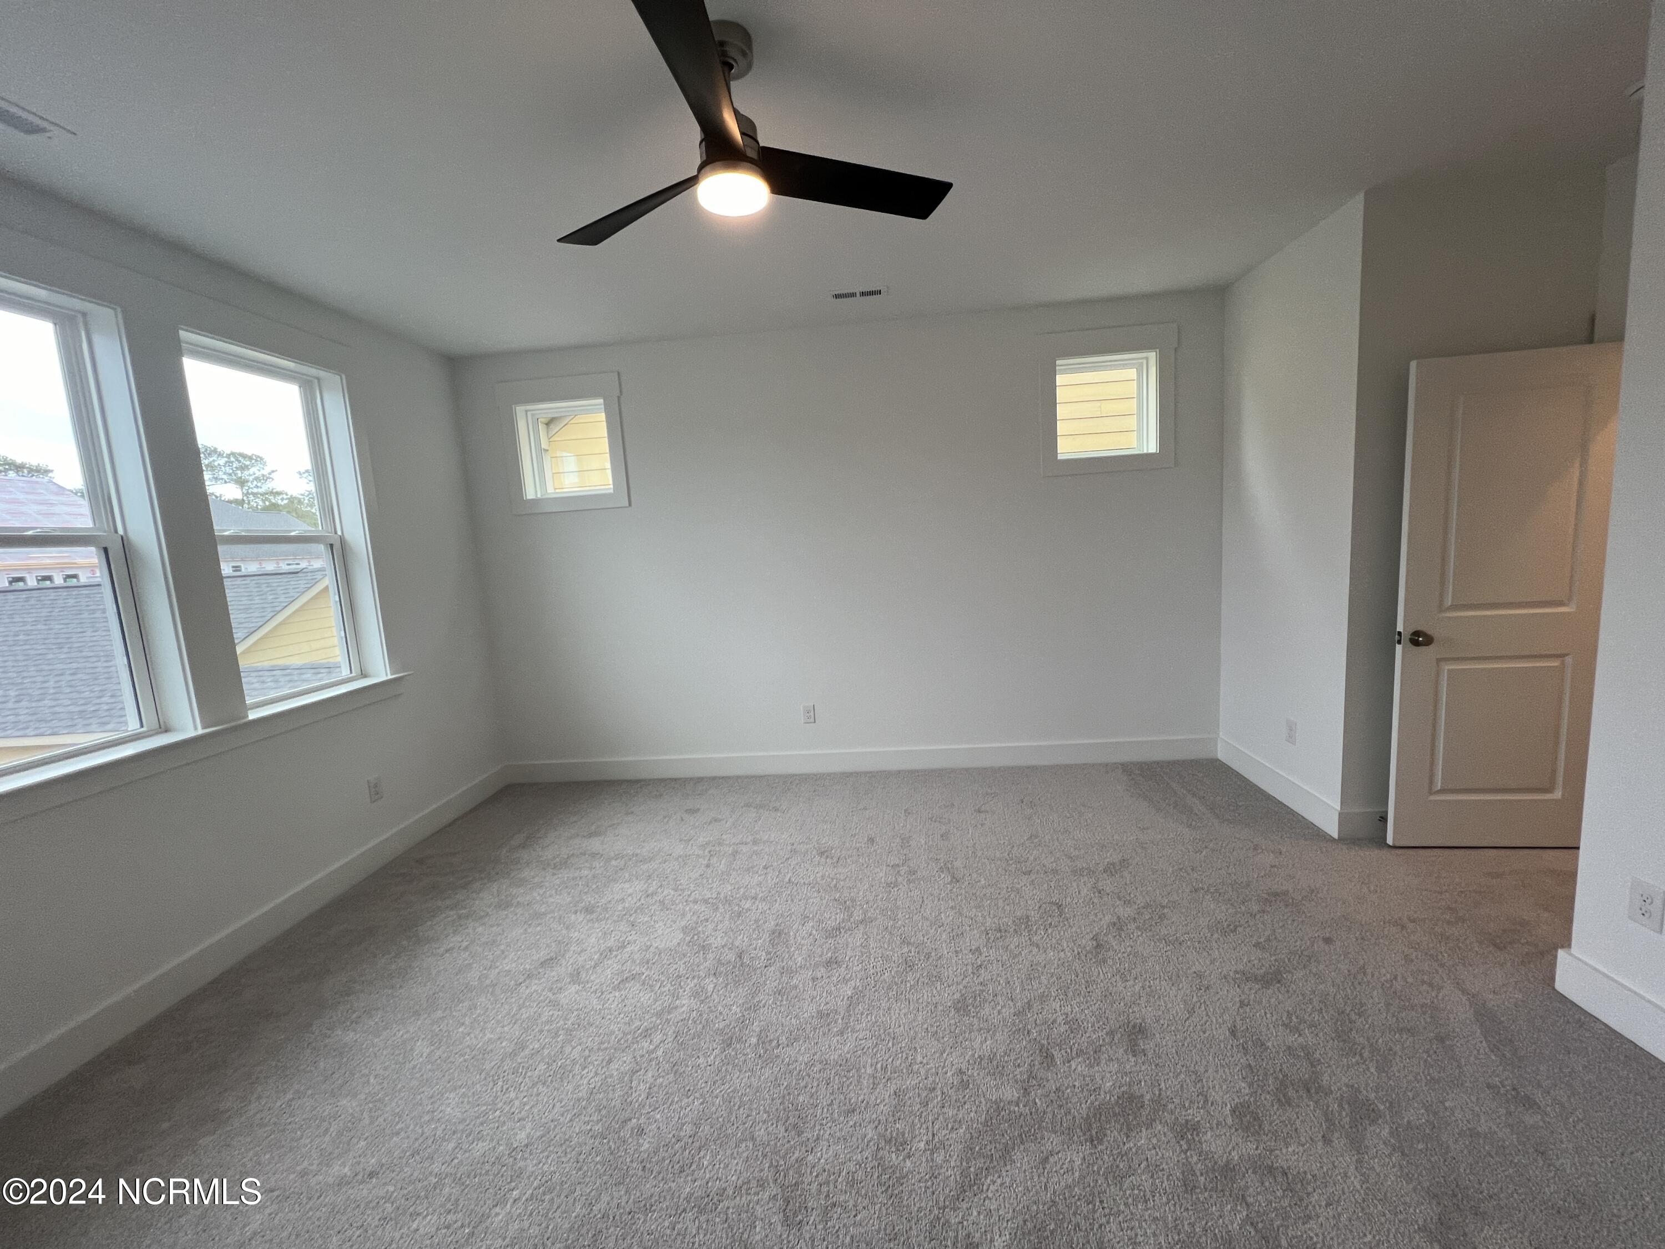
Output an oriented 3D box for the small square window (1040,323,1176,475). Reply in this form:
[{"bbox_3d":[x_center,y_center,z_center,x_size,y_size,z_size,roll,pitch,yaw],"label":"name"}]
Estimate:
[{"bbox_3d":[1.606,-1.299,3.668,0.766,0.807,0.110,-3,7,4],"label":"small square window"}]

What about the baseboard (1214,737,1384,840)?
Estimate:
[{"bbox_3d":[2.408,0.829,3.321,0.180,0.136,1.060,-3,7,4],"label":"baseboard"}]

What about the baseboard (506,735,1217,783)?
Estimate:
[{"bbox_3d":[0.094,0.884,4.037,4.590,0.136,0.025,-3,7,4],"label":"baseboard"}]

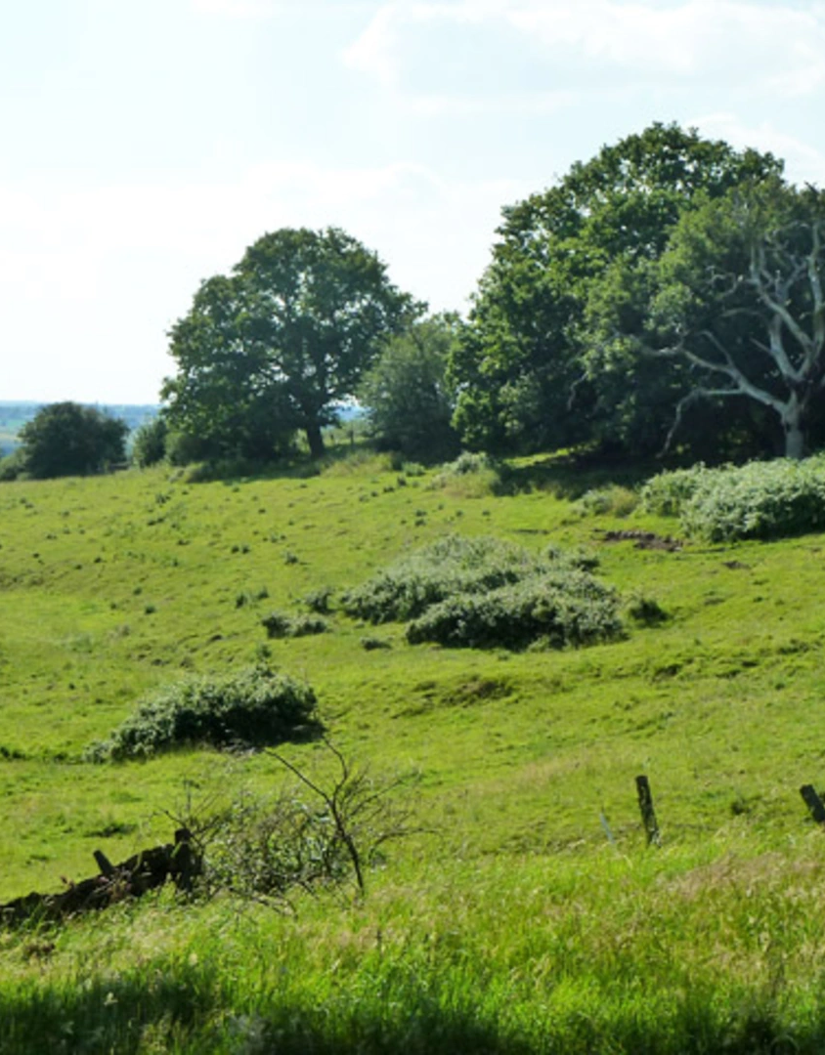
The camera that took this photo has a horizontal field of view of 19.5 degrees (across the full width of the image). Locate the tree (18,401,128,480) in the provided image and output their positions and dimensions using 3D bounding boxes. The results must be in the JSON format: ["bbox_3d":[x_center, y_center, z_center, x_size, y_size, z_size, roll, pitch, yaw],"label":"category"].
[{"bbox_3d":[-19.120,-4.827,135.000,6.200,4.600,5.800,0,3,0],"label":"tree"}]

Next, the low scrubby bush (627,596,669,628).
[{"bbox_3d":[5.676,2.020,58.000,1.000,0.750,0.850,0,3,0],"label":"low scrubby bush"}]

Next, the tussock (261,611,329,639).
[{"bbox_3d":[-3.173,2.637,65.000,1.850,0.720,1.200,0,3,0],"label":"tussock"}]

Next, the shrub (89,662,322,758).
[{"bbox_3d":[-4.125,3.630,47.000,4.500,1.600,2.800,0,3,0],"label":"shrub"}]

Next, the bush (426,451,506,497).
[{"bbox_3d":[2.089,-2.067,93.000,3.100,1.650,2.500,0,3,0],"label":"bush"}]

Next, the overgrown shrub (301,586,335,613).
[{"bbox_3d":[-2.680,2.057,68.000,0.980,0.750,0.900,0,3,0],"label":"overgrown shrub"}]

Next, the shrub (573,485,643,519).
[{"bbox_3d":[7.139,-0.948,88.000,2.550,1.200,1.900,0,3,0],"label":"shrub"}]

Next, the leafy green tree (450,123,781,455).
[{"bbox_3d":[9.277,-10.127,103.000,15.000,14.300,14.000,0,3,0],"label":"leafy green tree"}]

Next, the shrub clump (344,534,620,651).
[{"bbox_3d":[1.805,1.691,62.000,7.100,2.400,6.000,0,3,0],"label":"shrub clump"}]

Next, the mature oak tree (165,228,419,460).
[{"bbox_3d":[-5.995,-9.130,120.000,12.700,11.600,12.000,0,3,0],"label":"mature oak tree"}]

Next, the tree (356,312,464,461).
[{"bbox_3d":[-0.081,-6.788,118.000,5.300,7.500,5.000,0,3,0],"label":"tree"}]

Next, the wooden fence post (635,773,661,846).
[{"bbox_3d":[3.139,3.784,32.000,0.150,1.000,0.150,-11,3,1],"label":"wooden fence post"}]

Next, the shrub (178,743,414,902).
[{"bbox_3d":[-1.263,3.200,26.000,2.550,1.700,1.900,0,3,0],"label":"shrub"}]

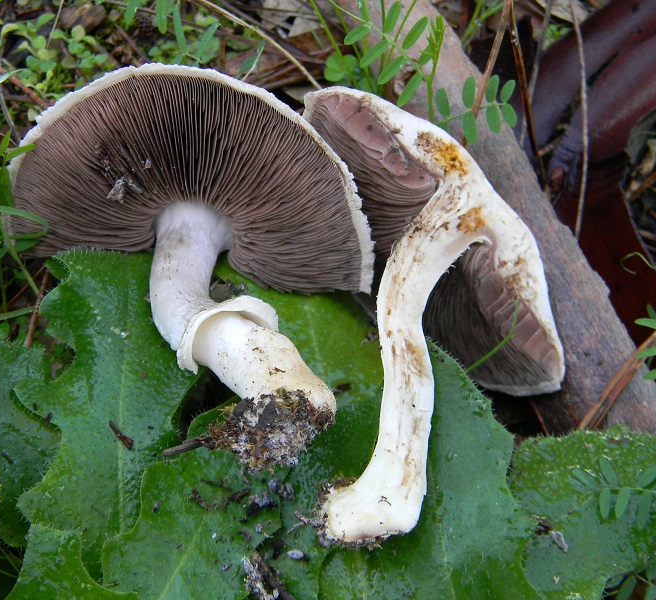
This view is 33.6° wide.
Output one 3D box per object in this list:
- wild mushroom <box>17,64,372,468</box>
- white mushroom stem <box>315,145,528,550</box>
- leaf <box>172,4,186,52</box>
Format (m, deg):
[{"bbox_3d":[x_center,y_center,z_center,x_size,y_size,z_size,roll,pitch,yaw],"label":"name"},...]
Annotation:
[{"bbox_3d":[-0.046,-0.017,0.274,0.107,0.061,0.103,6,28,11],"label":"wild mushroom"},{"bbox_3d":[0.026,0.013,0.292,0.040,0.018,0.121,19,63,-7],"label":"white mushroom stem"},{"bbox_3d":[-0.055,-0.100,0.400,0.004,0.001,0.021,-11,63,-5],"label":"leaf"}]

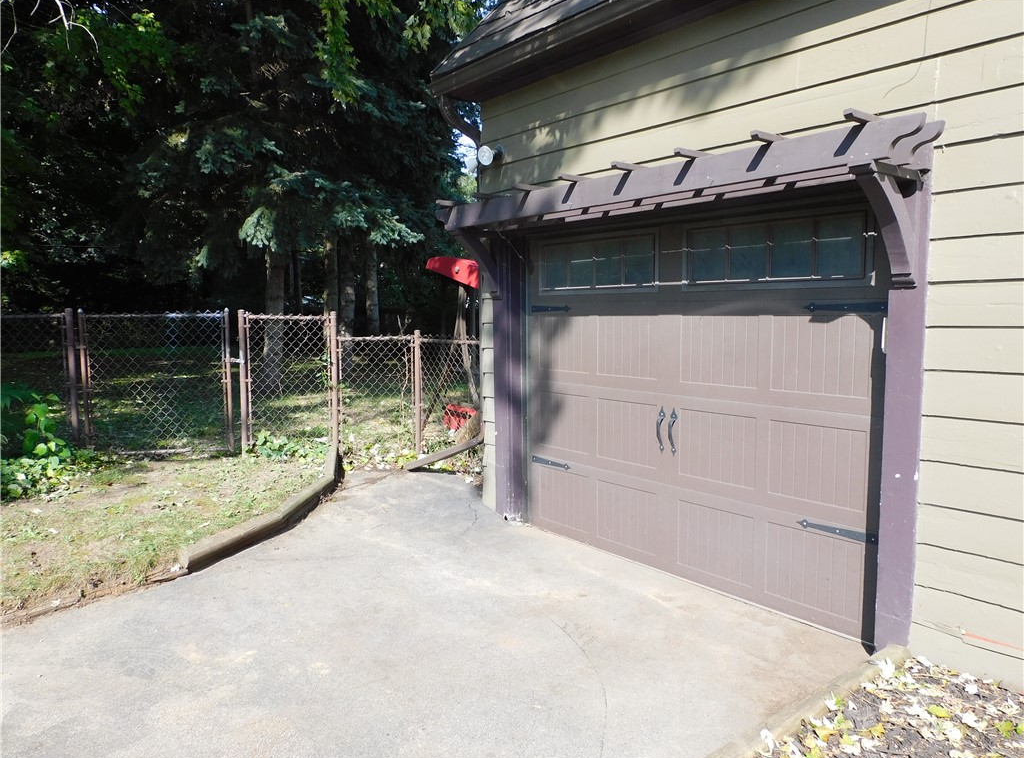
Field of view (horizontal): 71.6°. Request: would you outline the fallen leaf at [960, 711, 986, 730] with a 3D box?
[{"bbox_3d":[1.672,1.233,2.574,0.072,0.022,0.085,-5,7,-40],"label":"fallen leaf"}]

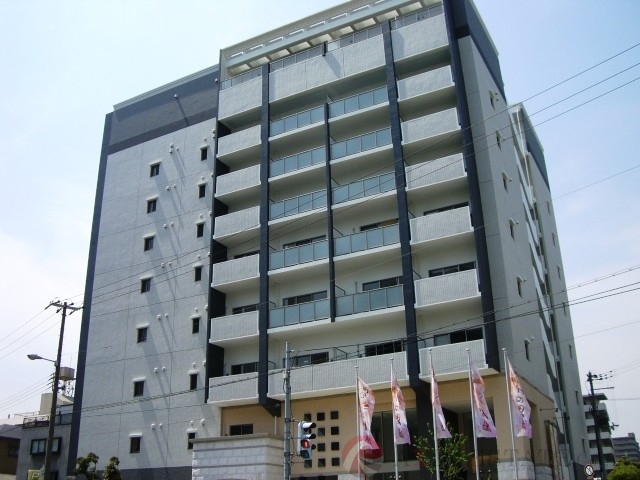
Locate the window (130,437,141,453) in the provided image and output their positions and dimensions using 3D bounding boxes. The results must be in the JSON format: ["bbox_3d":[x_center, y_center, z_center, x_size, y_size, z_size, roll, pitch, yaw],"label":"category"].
[{"bbox_3d":[-9.652,10.751,36.782,0.729,0.801,0.100,-13,-24,27],"label":"window"}]

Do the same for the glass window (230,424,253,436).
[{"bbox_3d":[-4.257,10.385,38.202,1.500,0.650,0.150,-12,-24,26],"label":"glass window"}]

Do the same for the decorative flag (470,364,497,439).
[{"bbox_3d":[5.042,4.950,21.600,0.650,2.300,0.200,1,-21,-7],"label":"decorative flag"}]

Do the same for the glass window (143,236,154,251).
[{"bbox_3d":[-11.172,0.228,45.770,0.720,0.850,0.150,-12,-24,26],"label":"glass window"}]

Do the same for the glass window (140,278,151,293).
[{"bbox_3d":[-9.891,2.576,39.969,0.706,0.813,0.100,-13,-24,27],"label":"glass window"}]

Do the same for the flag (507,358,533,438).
[{"bbox_3d":[5.665,4.512,20.000,0.620,2.225,0.200,-9,-22,19],"label":"flag"}]

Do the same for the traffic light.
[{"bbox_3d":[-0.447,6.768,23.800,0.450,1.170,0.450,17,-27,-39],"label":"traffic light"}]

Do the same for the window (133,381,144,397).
[{"bbox_3d":[-9.746,8.013,37.858,0.732,0.831,0.100,-13,-24,27],"label":"window"}]

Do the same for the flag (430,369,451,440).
[{"bbox_3d":[3.804,5.129,22.000,0.550,2.150,0.200,1,-21,-7],"label":"flag"}]

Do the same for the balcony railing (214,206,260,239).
[{"bbox_3d":[-4.222,-0.901,36.352,2.868,1.106,0.150,-13,-24,27],"label":"balcony railing"}]

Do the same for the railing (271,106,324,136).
[{"bbox_3d":[-1.141,-6.108,36.366,3.259,0.966,0.100,-13,-24,27],"label":"railing"}]

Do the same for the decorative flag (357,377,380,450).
[{"bbox_3d":[1.606,5.630,22.800,0.650,2.300,0.200,1,-21,-7],"label":"decorative flag"}]

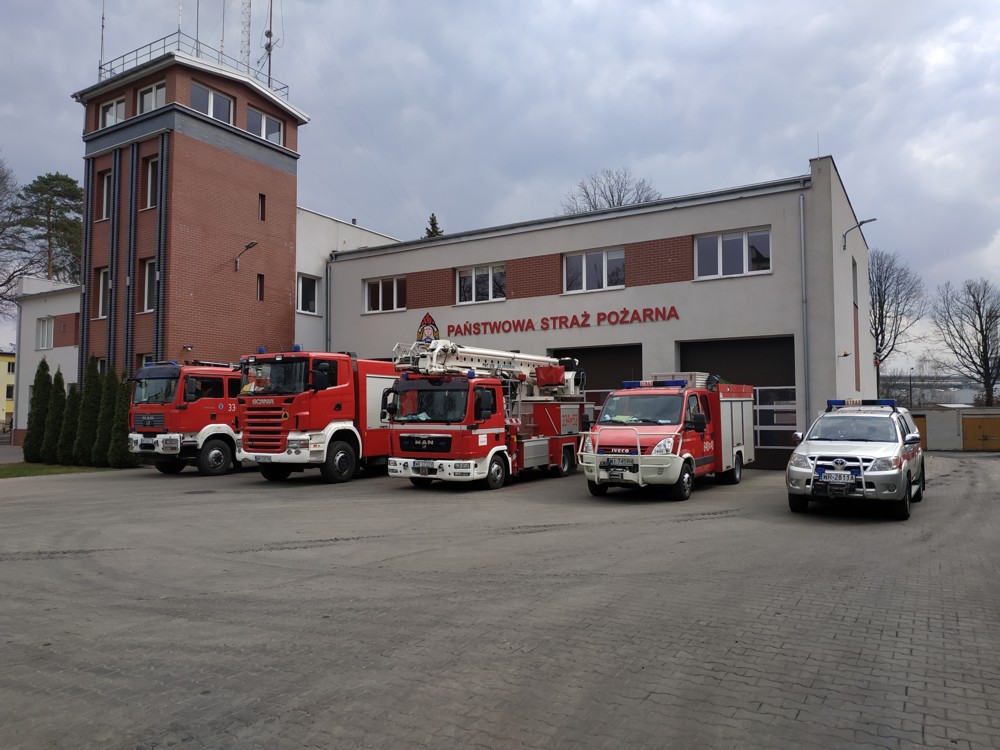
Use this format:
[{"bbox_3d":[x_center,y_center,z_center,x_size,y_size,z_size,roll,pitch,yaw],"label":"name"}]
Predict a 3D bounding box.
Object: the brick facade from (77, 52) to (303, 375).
[{"bbox_3d":[-11.701,-3.795,26.344,5.500,13.800,5.500,-2,-4,31],"label":"brick facade"}]

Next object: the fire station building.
[{"bbox_3d":[4.834,-1.231,30.337,19.300,9.100,15.400,-2,-4,31],"label":"fire station building"}]

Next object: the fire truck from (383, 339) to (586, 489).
[{"bbox_3d":[-0.077,1.018,17.334,2.450,3.200,7.200,-2,-4,31],"label":"fire truck"}]

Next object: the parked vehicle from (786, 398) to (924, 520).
[{"bbox_3d":[6.949,1.497,13.401,1.950,2.000,5.300,-2,-4,34],"label":"parked vehicle"}]

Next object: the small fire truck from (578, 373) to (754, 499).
[{"bbox_3d":[3.877,1.248,15.471,2.250,2.550,6.550,-2,-4,31],"label":"small fire truck"}]

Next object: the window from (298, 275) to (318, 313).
[{"bbox_3d":[-7.797,-3.280,28.255,0.140,1.520,1.080,-2,-4,31],"label":"window"}]

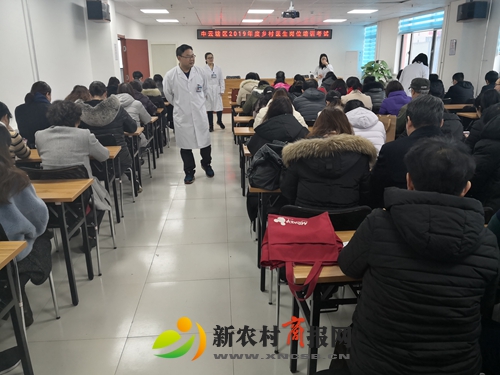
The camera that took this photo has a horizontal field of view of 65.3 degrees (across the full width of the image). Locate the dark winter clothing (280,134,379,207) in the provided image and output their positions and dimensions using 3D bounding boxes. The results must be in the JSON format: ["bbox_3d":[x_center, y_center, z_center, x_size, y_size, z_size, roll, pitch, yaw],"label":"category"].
[{"bbox_3d":[0.446,-0.001,2.242,0.530,0.613,0.480,-2,17,-4],"label":"dark winter clothing"}]

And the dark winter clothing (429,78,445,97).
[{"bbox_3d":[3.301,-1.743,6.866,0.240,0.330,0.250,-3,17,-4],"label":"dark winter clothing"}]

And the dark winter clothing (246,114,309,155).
[{"bbox_3d":[0.228,-0.235,3.187,0.540,0.710,0.500,-1,18,-4],"label":"dark winter clothing"}]

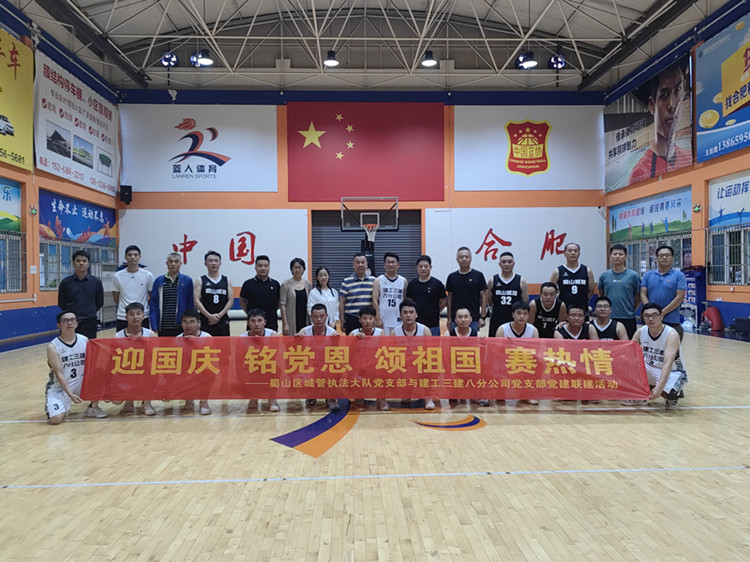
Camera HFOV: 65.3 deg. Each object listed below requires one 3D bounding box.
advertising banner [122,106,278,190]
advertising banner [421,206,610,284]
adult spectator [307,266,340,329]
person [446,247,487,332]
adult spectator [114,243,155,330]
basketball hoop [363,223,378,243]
[{"bbox_3d":[-6.144,-4.640,20.404,5.460,3.051,0.050,-1,0,-2],"label":"advertising banner"},{"bbox_3d":[5.320,-1.306,22.066,6.850,2.880,0.060,-1,0,-3],"label":"advertising banner"},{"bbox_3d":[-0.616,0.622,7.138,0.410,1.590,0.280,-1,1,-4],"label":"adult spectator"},{"bbox_3d":[1.092,0.488,6.925,0.510,1.780,0.300,-1,0,0],"label":"person"},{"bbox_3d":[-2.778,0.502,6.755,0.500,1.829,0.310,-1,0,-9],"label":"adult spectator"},{"bbox_3d":[-0.140,-1.514,18.372,0.470,0.520,0.550,-1,0,-2],"label":"basketball hoop"}]

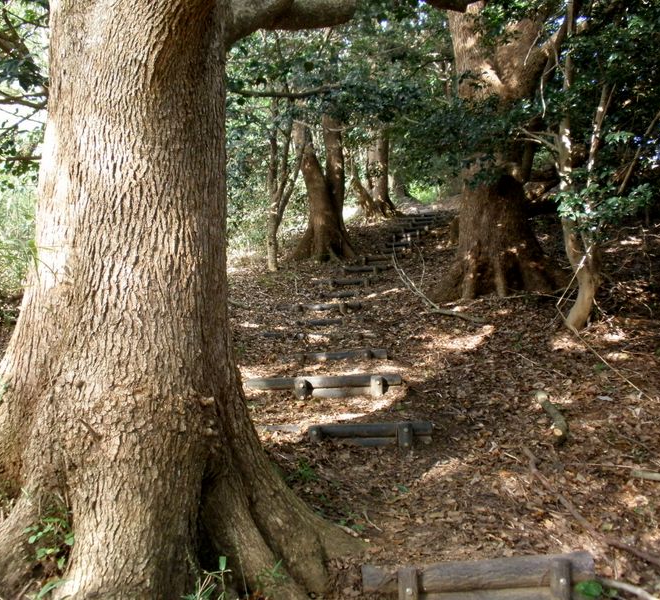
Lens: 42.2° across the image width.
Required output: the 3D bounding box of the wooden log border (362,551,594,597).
[{"bbox_3d":[0.677,1.257,3.900,1.058,0.210,0.200,-1,2,-5],"label":"wooden log border"}]

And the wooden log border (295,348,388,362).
[{"bbox_3d":[0.122,0.591,9.100,1.000,0.140,0.170,-1,2,-5],"label":"wooden log border"}]

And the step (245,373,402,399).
[{"bbox_3d":[-0.059,0.780,7.800,1.441,0.210,0.190,-1,2,-5],"label":"step"}]

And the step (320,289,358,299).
[{"bbox_3d":[0.140,-0.107,14.100,0.660,0.150,0.160,-1,2,-5],"label":"step"}]

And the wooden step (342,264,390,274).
[{"bbox_3d":[0.713,-0.596,16.700,0.937,0.170,0.170,-1,2,-5],"label":"wooden step"}]

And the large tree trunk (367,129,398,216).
[{"bbox_3d":[1.627,-3.951,26.500,0.992,2.750,0.950,-1,2,0],"label":"large tree trunk"}]

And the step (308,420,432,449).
[{"bbox_3d":[0.300,1.022,6.500,0.958,0.200,0.190,-1,2,-5],"label":"step"}]

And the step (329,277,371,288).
[{"bbox_3d":[0.333,-0.315,15.400,0.792,0.180,0.170,-1,2,-5],"label":"step"}]

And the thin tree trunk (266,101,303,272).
[{"bbox_3d":[-0.878,-2.190,16.500,0.695,3.350,0.550,-1,2,0],"label":"thin tree trunk"}]

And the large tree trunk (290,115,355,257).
[{"bbox_3d":[-0.135,-2.321,17.800,1.374,3.000,1.250,-1,2,0],"label":"large tree trunk"}]

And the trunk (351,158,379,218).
[{"bbox_3d":[1.069,-3.455,26.500,0.868,1.900,0.700,-1,2,0],"label":"trunk"}]

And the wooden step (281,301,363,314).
[{"bbox_3d":[-0.127,0.112,12.800,1.227,0.180,0.180,-1,2,-5],"label":"wooden step"}]

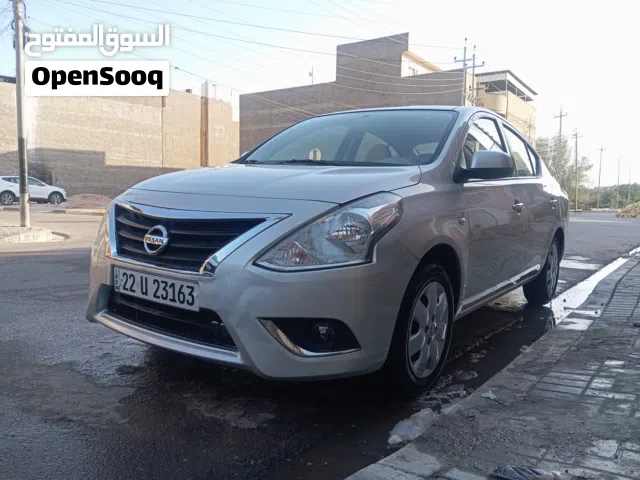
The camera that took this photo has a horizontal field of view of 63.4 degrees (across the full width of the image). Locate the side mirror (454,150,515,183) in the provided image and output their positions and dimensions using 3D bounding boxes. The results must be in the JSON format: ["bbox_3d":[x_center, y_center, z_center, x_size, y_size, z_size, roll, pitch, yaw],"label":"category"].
[{"bbox_3d":[0.841,-0.374,2.623,0.260,0.165,0.190,6,6,35],"label":"side mirror"}]

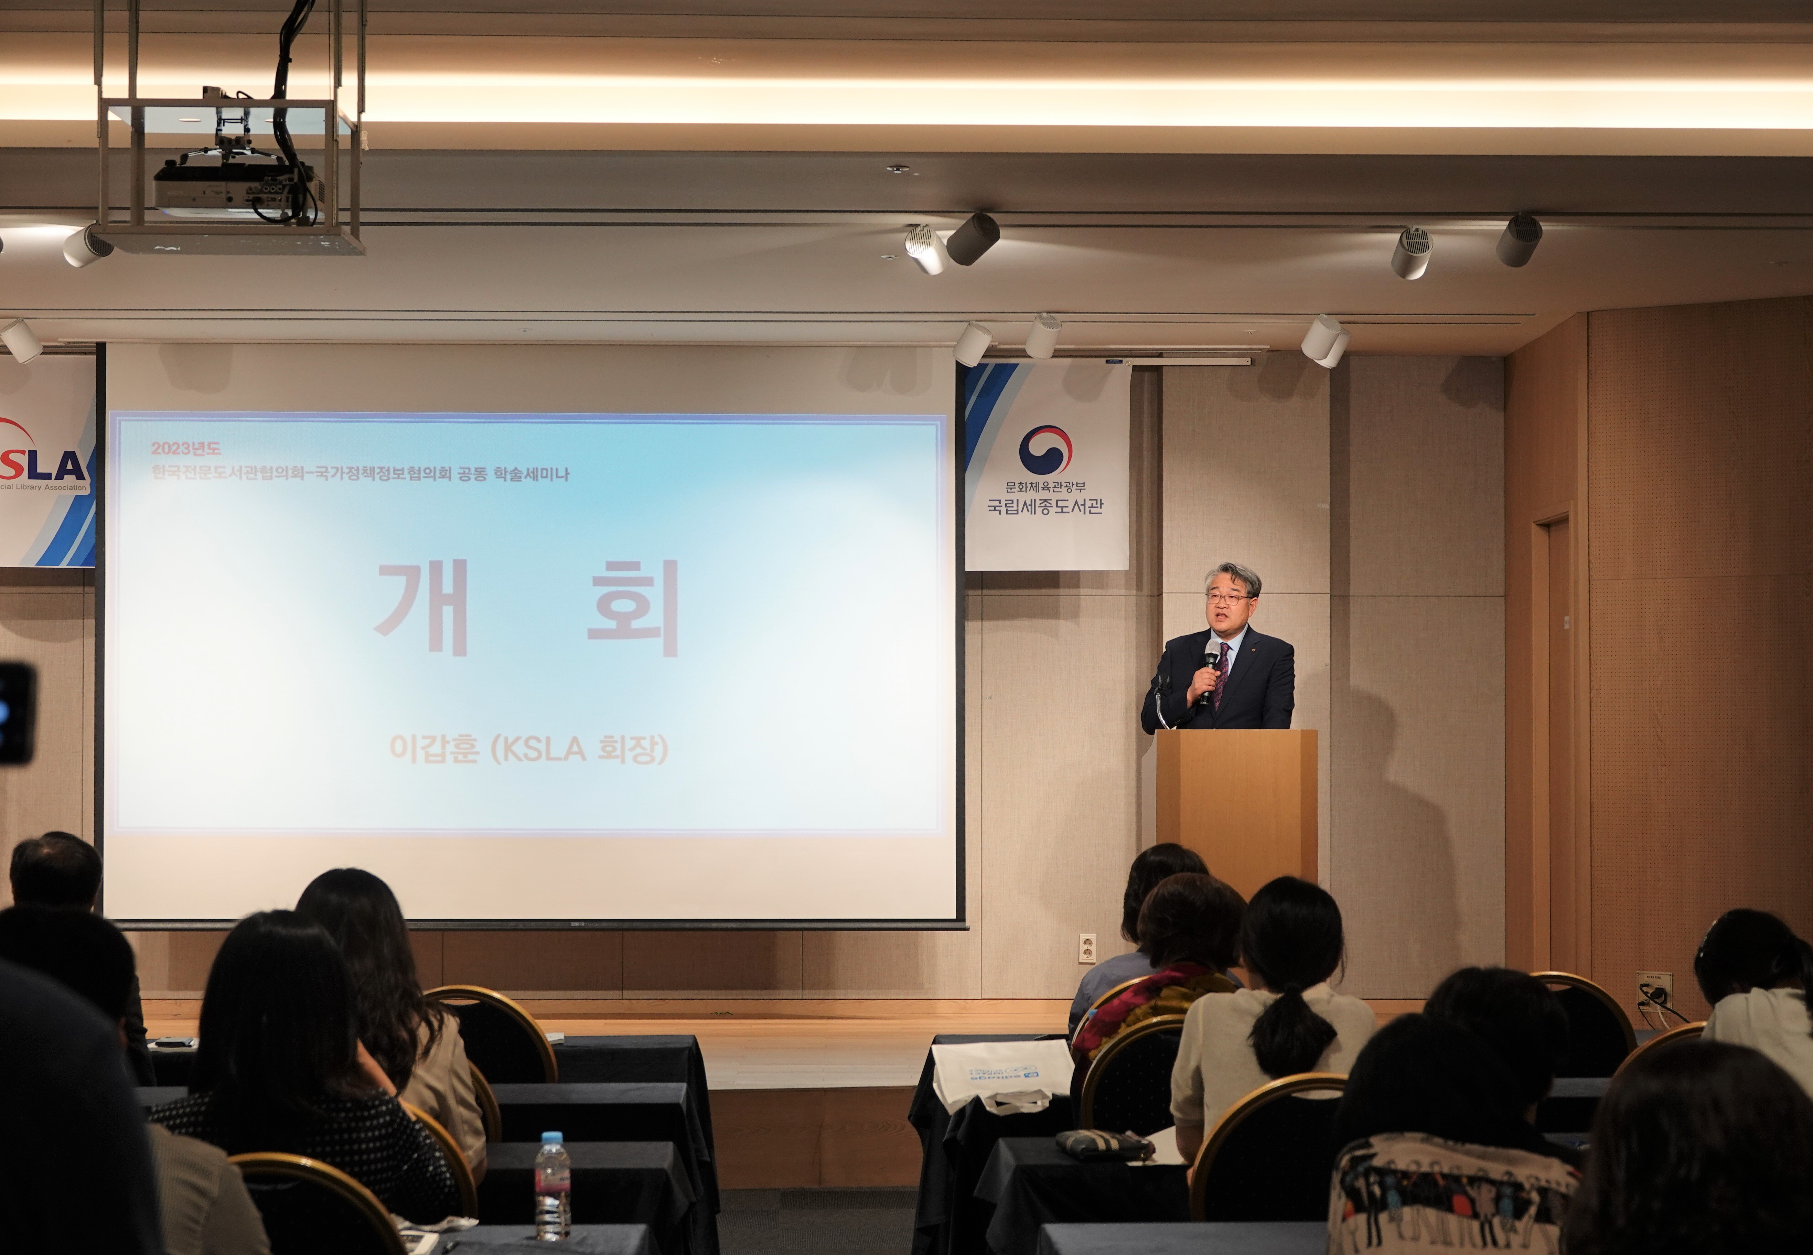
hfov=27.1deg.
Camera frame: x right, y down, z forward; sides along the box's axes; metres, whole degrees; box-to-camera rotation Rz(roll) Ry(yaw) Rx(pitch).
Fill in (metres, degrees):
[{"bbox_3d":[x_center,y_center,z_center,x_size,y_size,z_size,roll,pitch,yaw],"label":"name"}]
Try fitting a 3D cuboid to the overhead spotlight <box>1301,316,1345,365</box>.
[{"bbox_3d":[1.485,-1.034,13.460,0.104,0.134,0.108,1,42,-35],"label":"overhead spotlight"}]

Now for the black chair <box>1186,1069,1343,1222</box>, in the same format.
[{"bbox_3d":[0.712,1.253,6.830,0.440,0.950,0.570,0,-1,-1],"label":"black chair"}]

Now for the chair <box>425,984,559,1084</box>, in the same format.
[{"bbox_3d":[-1.040,1.296,9.021,0.455,0.920,0.560,0,-1,-2],"label":"chair"}]

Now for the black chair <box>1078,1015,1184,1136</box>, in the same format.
[{"bbox_3d":[0.574,1.273,7.990,0.440,0.950,0.570,0,-1,-1],"label":"black chair"}]

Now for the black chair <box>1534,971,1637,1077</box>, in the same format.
[{"bbox_3d":[1.558,1.308,9.441,0.455,0.920,0.560,0,-1,-2],"label":"black chair"}]

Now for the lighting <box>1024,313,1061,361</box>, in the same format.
[{"bbox_3d":[0.490,-1.039,13.460,0.104,0.108,0.134,0,-45,-19],"label":"lighting"}]

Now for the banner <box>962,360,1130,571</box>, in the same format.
[{"bbox_3d":[0.549,-0.630,14.650,0.650,0.840,0.020,0,-1,-1],"label":"banner"}]

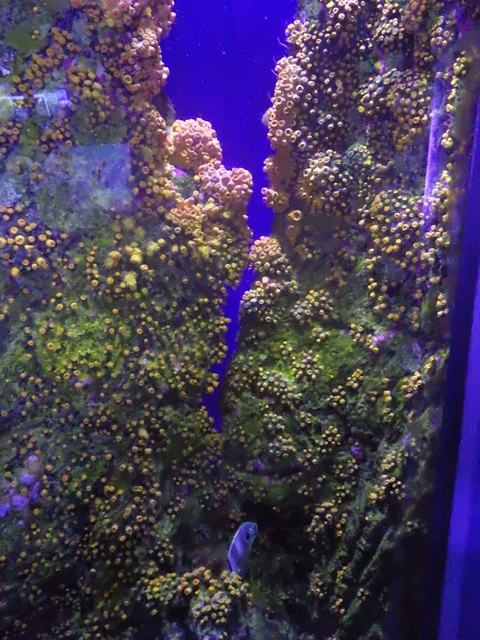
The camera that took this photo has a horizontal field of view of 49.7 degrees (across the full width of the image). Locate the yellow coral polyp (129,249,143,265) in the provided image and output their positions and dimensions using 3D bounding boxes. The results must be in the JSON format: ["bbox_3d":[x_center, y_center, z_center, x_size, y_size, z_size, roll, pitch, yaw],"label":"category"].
[{"bbox_3d":[-0.202,-0.123,1.000,0.026,0.029,0.025,1,8,-6],"label":"yellow coral polyp"}]

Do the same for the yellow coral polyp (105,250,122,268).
[{"bbox_3d":[-0.244,-0.117,1.000,0.033,0.033,0.030,1,8,-6],"label":"yellow coral polyp"}]

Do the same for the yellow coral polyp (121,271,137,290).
[{"bbox_3d":[-0.215,-0.076,1.000,0.029,0.037,0.030,1,8,-6],"label":"yellow coral polyp"}]

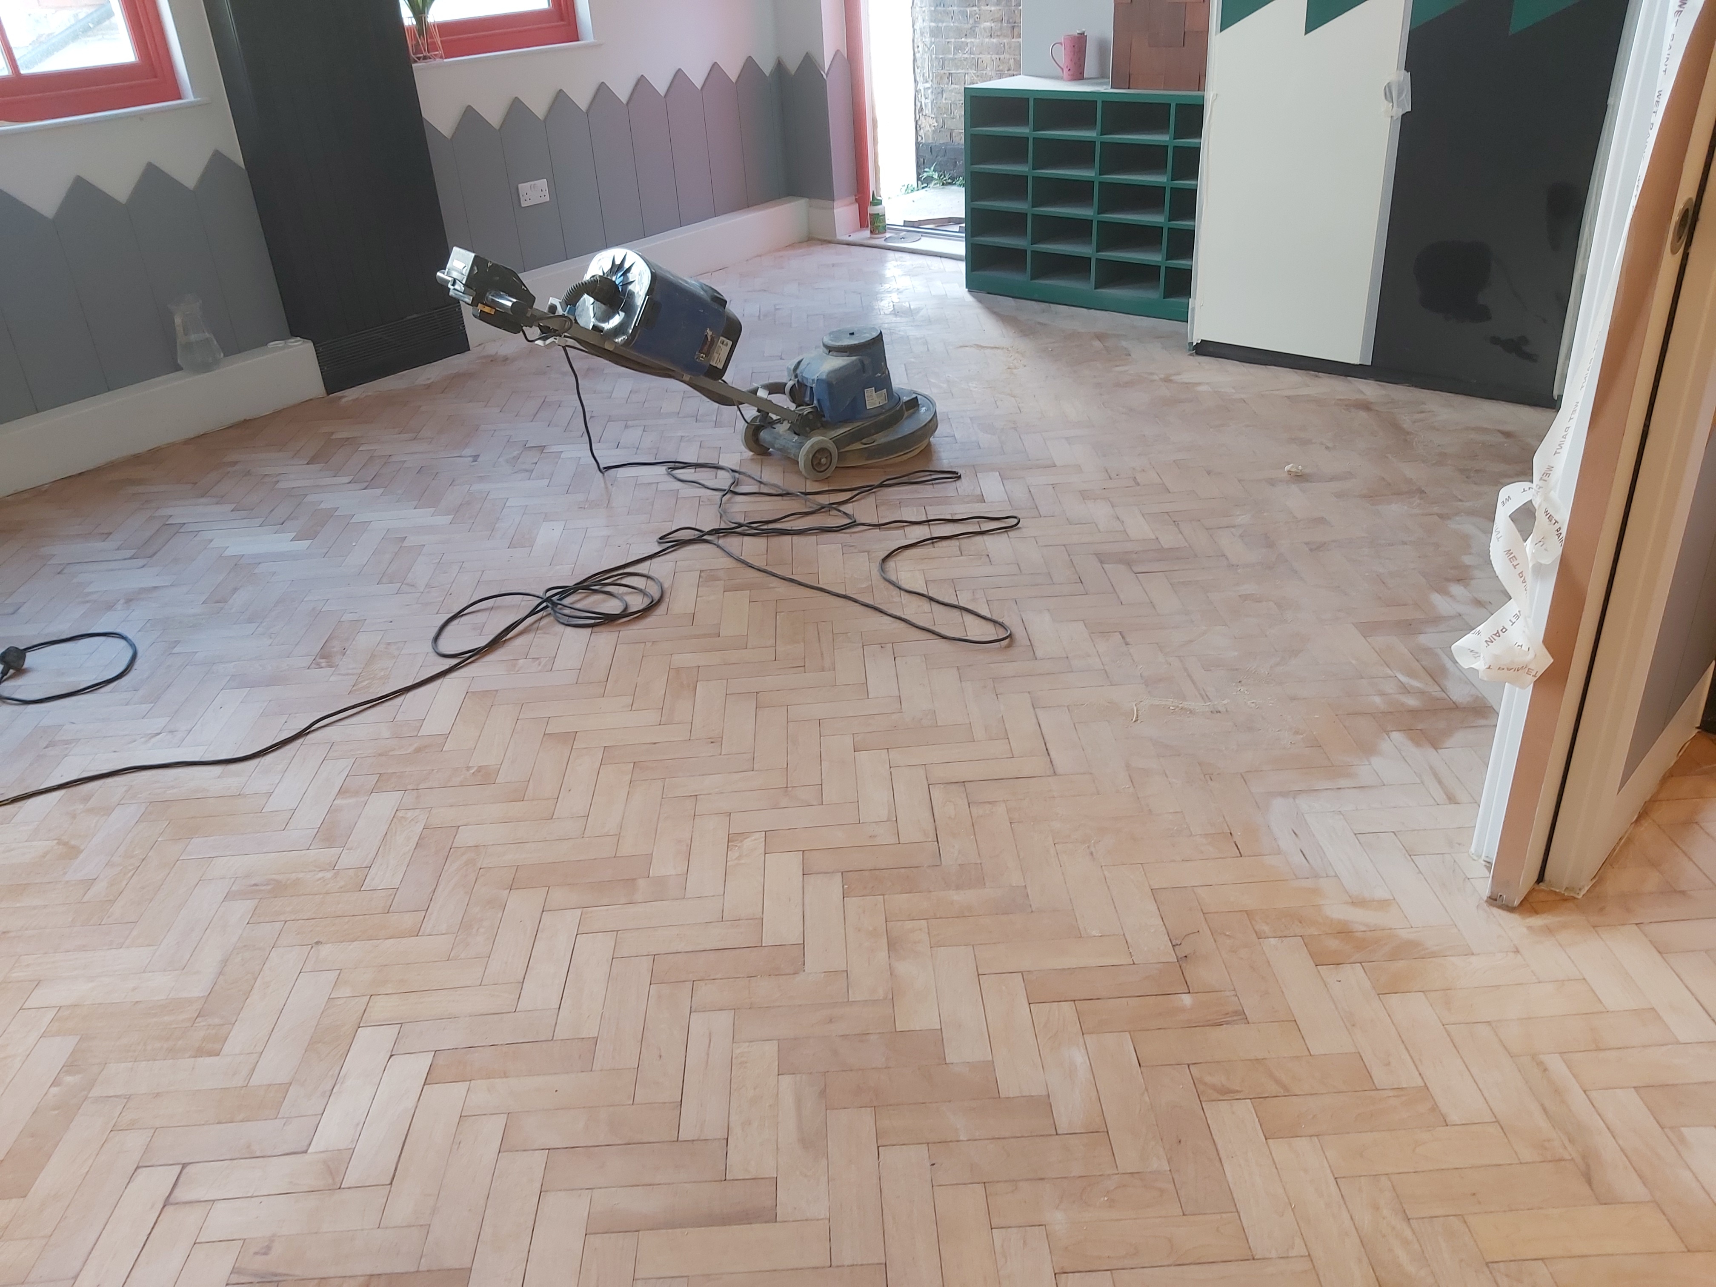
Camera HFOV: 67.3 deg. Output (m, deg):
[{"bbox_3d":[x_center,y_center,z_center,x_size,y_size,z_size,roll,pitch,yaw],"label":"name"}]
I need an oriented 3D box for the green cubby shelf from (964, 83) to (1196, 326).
[{"bbox_3d":[1.002,-1.695,4.873,1.168,0.768,0.393,19,37,35],"label":"green cubby shelf"}]

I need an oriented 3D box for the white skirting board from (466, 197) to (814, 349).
[{"bbox_3d":[-0.935,-1.653,5.631,0.152,0.183,2.035,19,37,35],"label":"white skirting board"}]

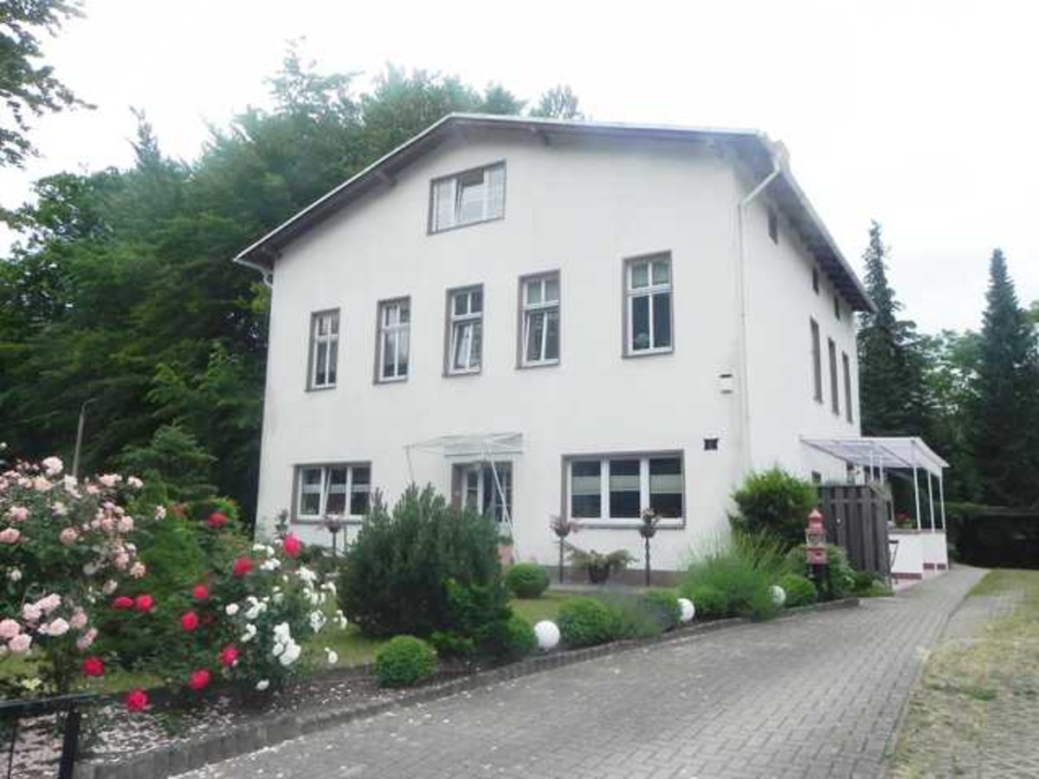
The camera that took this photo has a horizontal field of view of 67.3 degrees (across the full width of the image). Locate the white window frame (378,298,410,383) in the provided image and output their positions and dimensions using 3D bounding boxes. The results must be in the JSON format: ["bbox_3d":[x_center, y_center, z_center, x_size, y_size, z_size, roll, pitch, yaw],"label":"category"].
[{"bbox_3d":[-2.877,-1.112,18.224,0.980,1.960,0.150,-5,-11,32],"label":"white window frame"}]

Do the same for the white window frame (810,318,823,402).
[{"bbox_3d":[7.563,-0.698,19.983,0.150,2.050,1.100,-5,-12,31],"label":"white window frame"}]

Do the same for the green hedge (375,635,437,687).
[{"bbox_3d":[-0.985,2.352,6.750,0.540,0.460,0.540,1,-10,0],"label":"green hedge"}]

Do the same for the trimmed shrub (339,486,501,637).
[{"bbox_3d":[-1.089,1.818,8.584,1.777,1.522,1.635,1,-10,0],"label":"trimmed shrub"}]

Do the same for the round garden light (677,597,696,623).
[{"bbox_3d":[1.843,2.499,8.812,0.270,0.270,0.270,1,-10,0],"label":"round garden light"}]

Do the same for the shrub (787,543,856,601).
[{"bbox_3d":[4.201,2.503,10.882,0.902,0.730,0.902,-5,-12,29],"label":"shrub"}]

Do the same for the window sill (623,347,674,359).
[{"bbox_3d":[2.474,-0.685,15.004,1.070,0.070,0.200,-5,-12,31],"label":"window sill"}]

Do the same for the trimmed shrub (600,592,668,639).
[{"bbox_3d":[1.159,2.302,8.017,0.669,0.419,0.569,-5,-12,29],"label":"trimmed shrub"}]

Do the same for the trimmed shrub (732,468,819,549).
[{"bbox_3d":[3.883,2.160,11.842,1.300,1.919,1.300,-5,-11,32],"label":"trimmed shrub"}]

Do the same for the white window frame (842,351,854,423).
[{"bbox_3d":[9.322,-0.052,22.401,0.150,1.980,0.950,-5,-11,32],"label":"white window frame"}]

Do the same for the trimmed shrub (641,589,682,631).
[{"bbox_3d":[1.570,2.415,8.607,0.460,0.420,0.460,1,-10,0],"label":"trimmed shrub"}]

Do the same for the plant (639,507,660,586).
[{"bbox_3d":[2.183,2.641,13.115,0.335,1.290,0.335,-5,-12,29],"label":"plant"}]

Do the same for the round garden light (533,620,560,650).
[{"bbox_3d":[0.255,2.276,7.236,0.261,0.261,0.261,1,-10,0],"label":"round garden light"}]

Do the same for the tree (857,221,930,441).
[{"bbox_3d":[15.404,-0.266,32.776,4.000,14.280,4.000,1,-10,0],"label":"tree"}]

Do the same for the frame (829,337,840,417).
[{"bbox_3d":[8.721,-0.358,21.822,0.150,2.050,1.100,-5,-12,31],"label":"frame"}]

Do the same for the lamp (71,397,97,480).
[{"bbox_3d":[-14.900,3.100,26.520,0.750,5.588,0.250,1,-10,0],"label":"lamp"}]

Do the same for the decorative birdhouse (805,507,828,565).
[{"bbox_3d":[4.058,2.002,10.647,0.295,0.770,0.295,-4,-11,24],"label":"decorative birdhouse"}]

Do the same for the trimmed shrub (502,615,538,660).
[{"bbox_3d":[-0.076,2.072,6.559,0.460,0.370,0.460,1,-10,0],"label":"trimmed shrub"}]

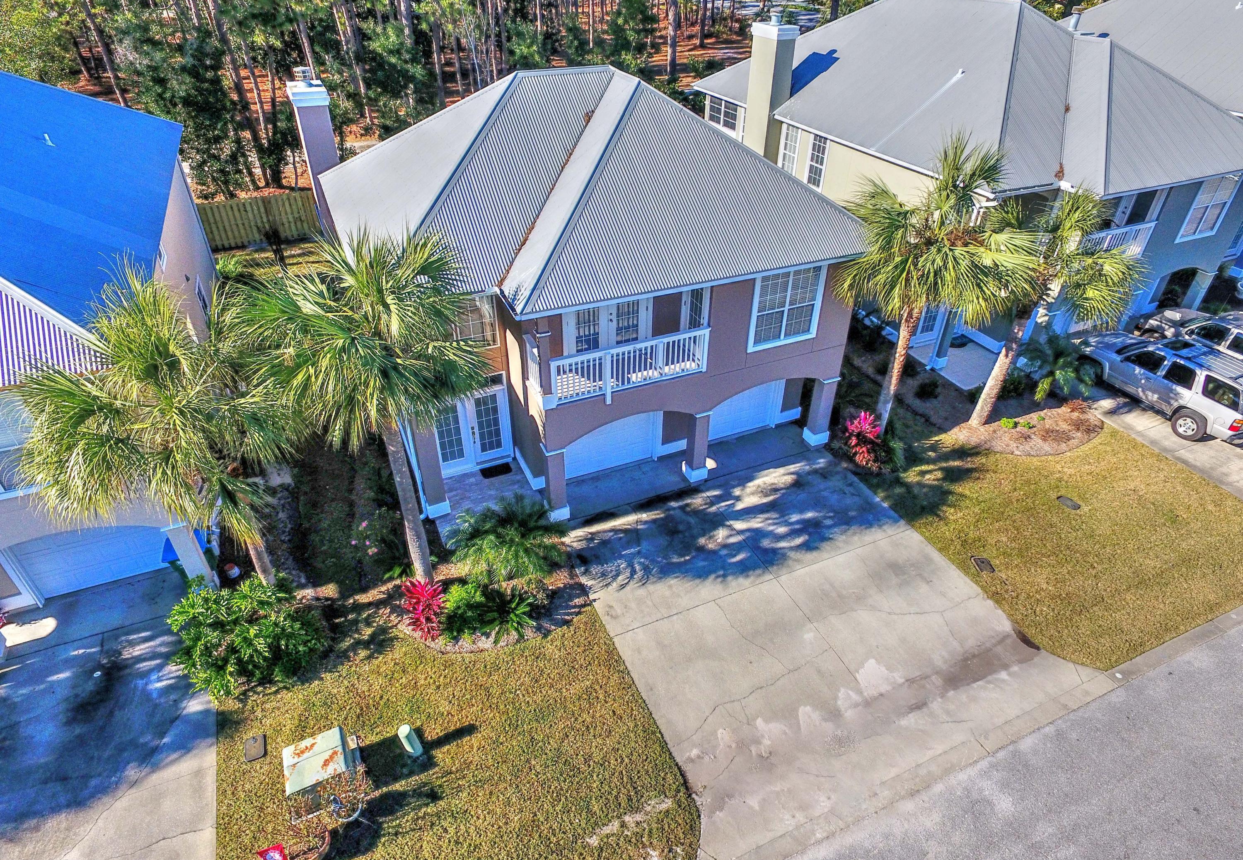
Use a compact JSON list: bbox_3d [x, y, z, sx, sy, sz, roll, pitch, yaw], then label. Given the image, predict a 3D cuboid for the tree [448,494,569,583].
[{"bbox_3d":[-2.326,2.257,14.813,2.450,1.600,2.350,0,35,0],"label":"tree"}]

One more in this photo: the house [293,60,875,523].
[{"bbox_3d":[-1.946,-5.202,19.515,11.200,8.360,13.150,-14,38,-19],"label":"house"}]

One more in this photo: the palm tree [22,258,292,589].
[{"bbox_3d":[-7.388,0.475,12.721,4.000,6.850,3.900,-14,38,-19],"label":"palm tree"}]

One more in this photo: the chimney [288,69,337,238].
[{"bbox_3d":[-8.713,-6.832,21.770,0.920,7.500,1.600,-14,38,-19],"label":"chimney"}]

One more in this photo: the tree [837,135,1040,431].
[{"bbox_3d":[7.134,-3.136,17.450,4.200,7.400,4.100,-14,38,-19],"label":"tree"}]

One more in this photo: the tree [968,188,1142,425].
[{"bbox_3d":[10.386,-2.909,18.254,3.600,6.150,3.500,-14,38,-19],"label":"tree"}]

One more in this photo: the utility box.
[{"bbox_3d":[-4.727,5.353,11.249,0.880,0.760,0.860,-17,38,-22],"label":"utility box"}]

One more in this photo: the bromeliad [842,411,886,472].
[{"bbox_3d":[6.039,0.280,17.836,1.050,1.400,1.050,0,35,0],"label":"bromeliad"}]

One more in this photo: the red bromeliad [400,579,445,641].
[{"bbox_3d":[-3.760,3.401,13.562,0.830,1.200,0.950,-14,38,-19],"label":"red bromeliad"}]

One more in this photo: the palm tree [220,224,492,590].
[{"bbox_3d":[-4.150,0.216,12.700,4.000,7.350,4.000,-14,38,-19],"label":"palm tree"}]

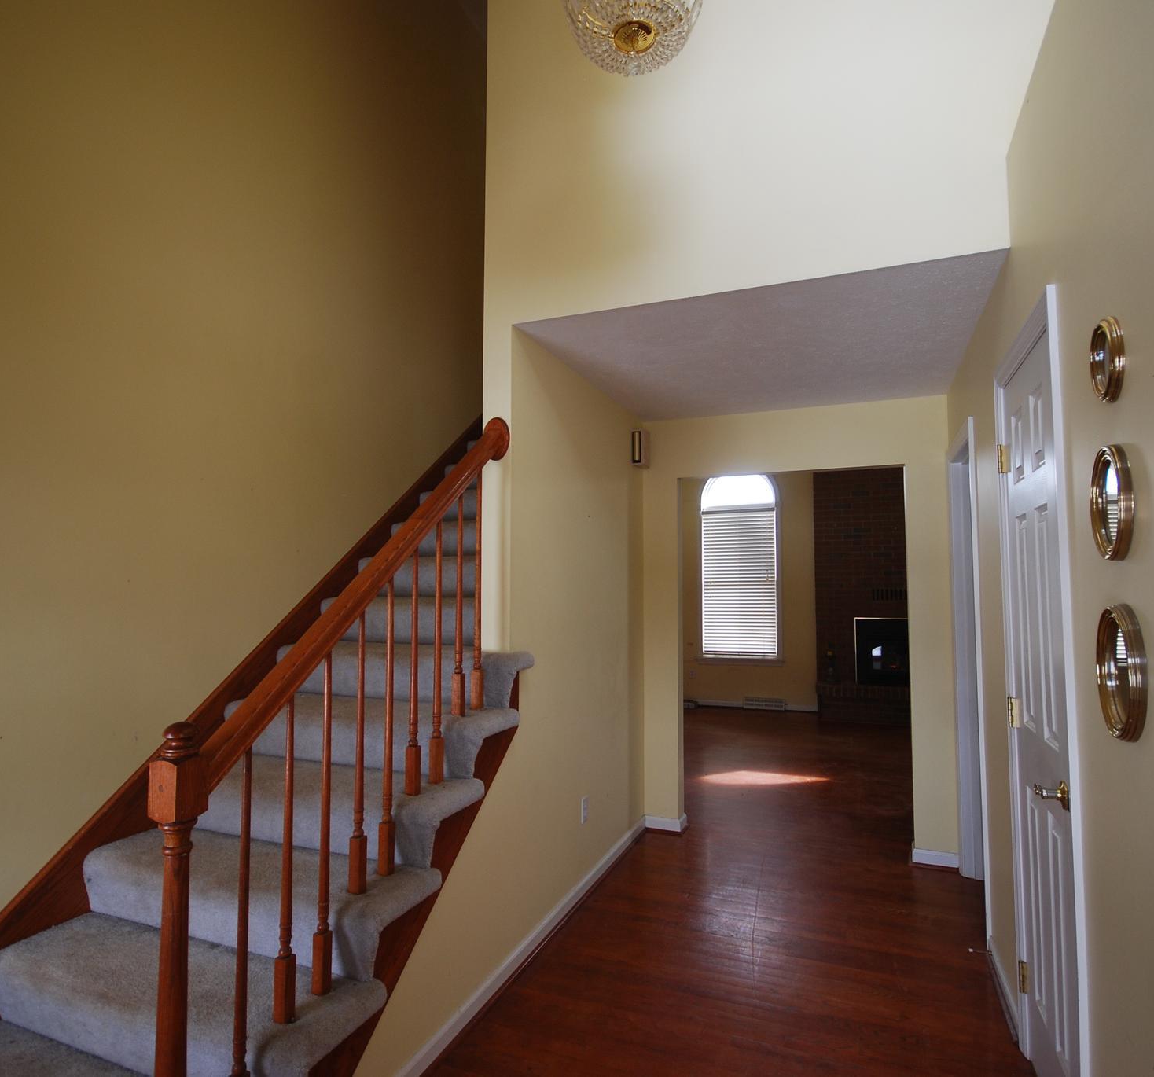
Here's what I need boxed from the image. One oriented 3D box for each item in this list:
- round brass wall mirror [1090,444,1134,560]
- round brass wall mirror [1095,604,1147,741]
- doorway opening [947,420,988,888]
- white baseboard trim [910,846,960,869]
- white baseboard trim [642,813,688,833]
[{"bbox_3d":[0.967,-0.065,1.210,0.027,0.208,0.208,-1,-4,23],"label":"round brass wall mirror"},{"bbox_3d":[0.975,0.241,1.200,0.028,0.240,0.240,-1,-4,23],"label":"round brass wall mirror"},{"bbox_3d":[1.820,0.592,3.020,0.130,2.100,0.760,-1,-4,23],"label":"doorway opening"},{"bbox_3d":[1.805,1.616,3.376,0.212,0.078,0.020,-1,-4,23],"label":"white baseboard trim"},{"bbox_3d":[0.524,1.681,3.994,0.235,0.080,0.140,-1,-4,23],"label":"white baseboard trim"}]

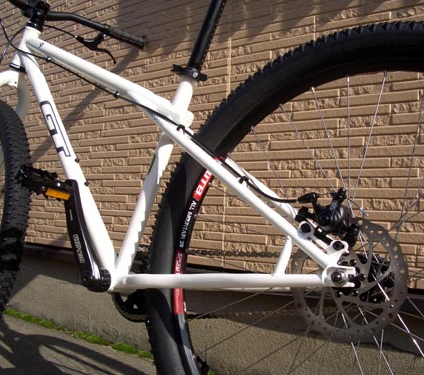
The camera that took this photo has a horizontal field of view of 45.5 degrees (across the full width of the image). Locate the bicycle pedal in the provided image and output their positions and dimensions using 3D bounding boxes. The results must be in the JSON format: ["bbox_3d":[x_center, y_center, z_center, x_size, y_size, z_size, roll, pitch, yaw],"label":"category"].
[{"bbox_3d":[-0.300,-0.008,0.914,0.065,0.027,0.090,31,7,35],"label":"bicycle pedal"}]

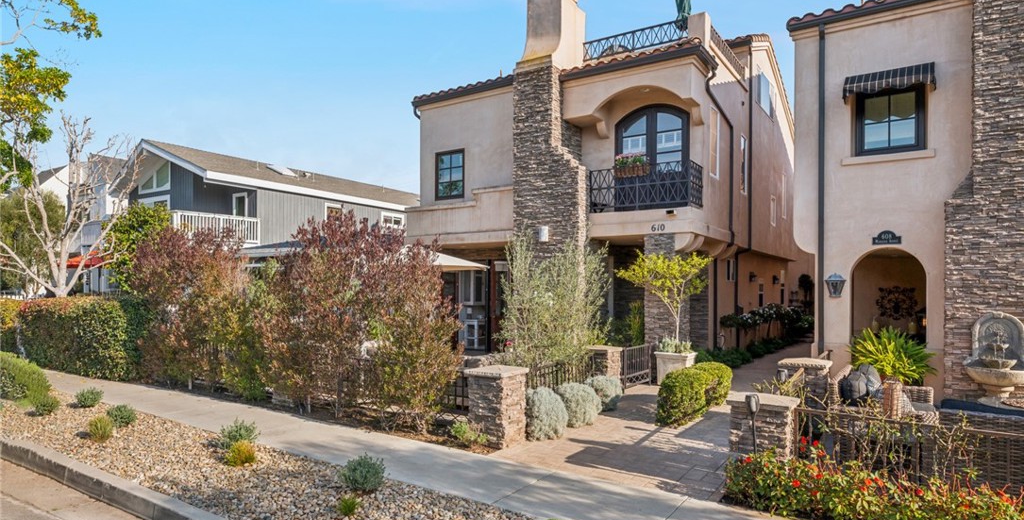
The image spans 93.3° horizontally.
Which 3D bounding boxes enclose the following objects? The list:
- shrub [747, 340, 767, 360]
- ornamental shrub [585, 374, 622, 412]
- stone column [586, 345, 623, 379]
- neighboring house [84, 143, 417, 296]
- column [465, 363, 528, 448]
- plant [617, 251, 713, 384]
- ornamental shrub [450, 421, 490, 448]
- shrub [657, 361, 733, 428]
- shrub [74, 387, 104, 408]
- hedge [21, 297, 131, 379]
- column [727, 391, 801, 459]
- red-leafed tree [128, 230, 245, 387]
[{"bbox_3d":[6.934,2.515,13.718,0.520,0.500,0.520,-1,-3,35],"label":"shrub"},{"bbox_3d":[1.720,2.470,9.050,0.660,0.600,0.660,0,-2,0],"label":"ornamental shrub"},{"bbox_3d":[1.928,2.407,10.316,0.640,1.020,0.640,-1,-2,36],"label":"stone column"},{"bbox_3d":[-8.900,-0.470,21.126,7.800,7.000,12.500,-1,-2,34],"label":"neighboring house"},{"bbox_3d":[-0.204,2.091,6.950,0.640,1.020,0.640,-1,-2,36],"label":"column"},{"bbox_3d":[3.334,1.225,10.551,1.850,2.850,1.750,-1,-2,33],"label":"plant"},{"bbox_3d":[-0.587,2.357,6.677,0.480,0.310,0.440,-1,-2,33],"label":"ornamental shrub"},{"bbox_3d":[3.130,2.207,8.363,0.750,0.730,1.700,-2,-3,43],"label":"shrub"},{"bbox_3d":[-7.581,2.404,8.680,0.420,0.360,0.420,-1,-2,33],"label":"shrub"},{"bbox_3d":[-11.310,2.030,12.881,4.800,1.800,0.900,-1,-2,26],"label":"hedge"},{"bbox_3d":[2.968,2.152,5.685,0.640,1.020,0.640,-1,-2,36],"label":"column"},{"bbox_3d":[-7.200,1.030,10.800,2.000,3.350,1.750,-1,-2,31],"label":"red-leafed tree"}]

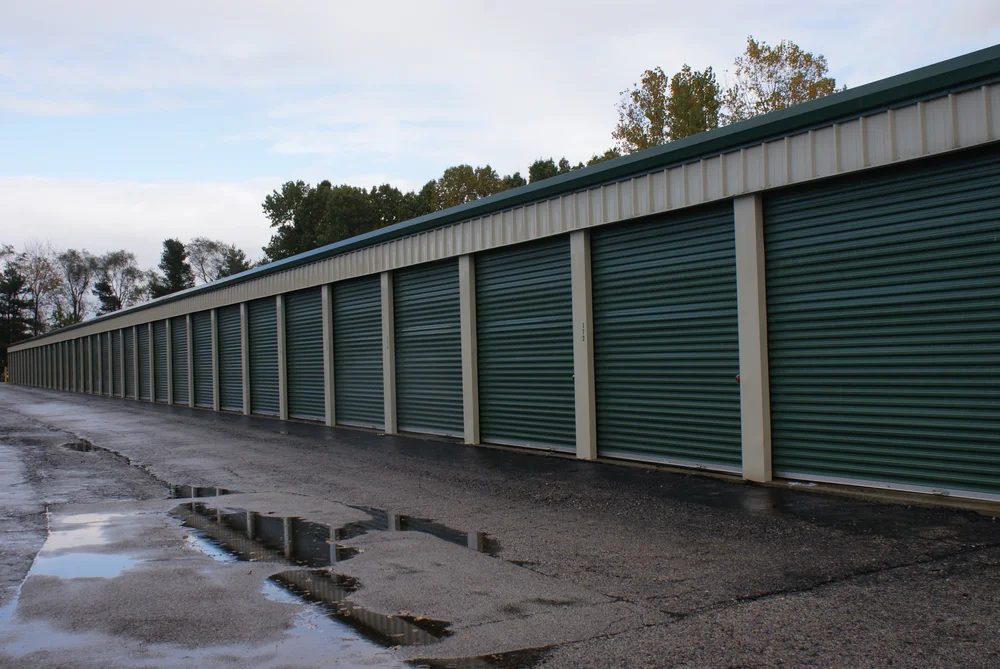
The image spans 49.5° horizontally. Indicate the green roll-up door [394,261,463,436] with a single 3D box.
[{"bbox_3d":[-1.105,0.239,17.096,0.080,2.650,2.730,-1,-1,-28],"label":"green roll-up door"}]

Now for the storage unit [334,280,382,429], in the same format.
[{"bbox_3d":[-2.546,0.352,19.794,0.120,2.660,2.740,-1,-1,-28],"label":"storage unit"}]

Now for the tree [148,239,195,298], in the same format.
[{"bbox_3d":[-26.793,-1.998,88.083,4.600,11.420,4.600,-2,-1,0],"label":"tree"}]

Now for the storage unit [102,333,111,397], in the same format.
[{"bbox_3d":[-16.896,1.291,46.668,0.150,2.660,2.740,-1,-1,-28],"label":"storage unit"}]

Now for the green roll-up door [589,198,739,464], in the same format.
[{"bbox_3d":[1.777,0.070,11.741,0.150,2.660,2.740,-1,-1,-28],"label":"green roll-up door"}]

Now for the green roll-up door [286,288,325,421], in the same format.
[{"bbox_3d":[-3.979,0.427,22.469,0.080,2.650,2.730,-1,-1,-28],"label":"green roll-up door"}]

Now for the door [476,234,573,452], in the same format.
[{"bbox_3d":[0.349,0.145,14.419,0.120,2.650,2.730,-1,-1,-28],"label":"door"}]

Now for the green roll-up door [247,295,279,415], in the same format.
[{"bbox_3d":[-5.416,0.521,25.155,0.080,2.650,2.730,-1,-1,-28],"label":"green roll-up door"}]

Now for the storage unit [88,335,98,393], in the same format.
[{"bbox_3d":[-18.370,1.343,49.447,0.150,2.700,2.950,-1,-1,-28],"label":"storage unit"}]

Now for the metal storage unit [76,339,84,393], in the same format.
[{"bbox_3d":[-21.218,1.573,54.721,0.120,2.660,2.740,-1,-1,-28],"label":"metal storage unit"}]

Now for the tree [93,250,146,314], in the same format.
[{"bbox_3d":[-39.206,-2.289,111.908,5.639,12.782,5.639,-1,-1,-19],"label":"tree"}]

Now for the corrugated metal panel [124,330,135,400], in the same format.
[{"bbox_3d":[-14.036,1.103,41.287,0.120,2.660,2.740,-1,-1,-28],"label":"corrugated metal panel"}]

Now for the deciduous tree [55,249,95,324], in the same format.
[{"bbox_3d":[-44.527,-2.375,113.903,4.415,13.339,4.415,-1,-1,-21],"label":"deciduous tree"}]

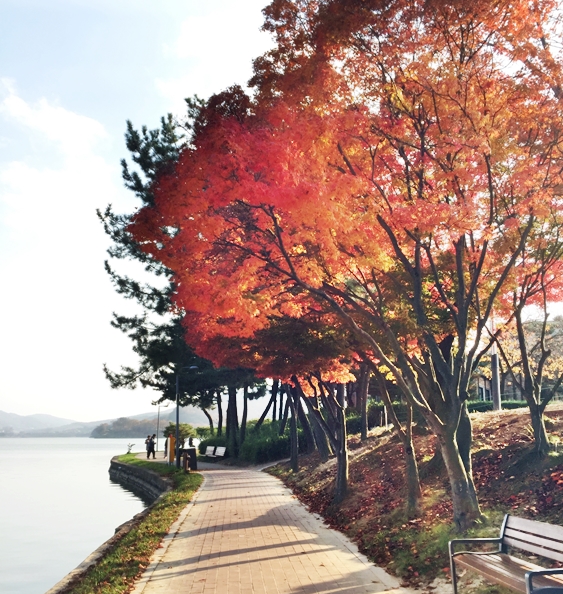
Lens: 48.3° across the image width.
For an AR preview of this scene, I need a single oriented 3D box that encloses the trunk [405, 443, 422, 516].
[{"bbox_3d":[2.156,3.025,10.444,0.200,1.184,0.200,0,-12,0],"label":"trunk"}]

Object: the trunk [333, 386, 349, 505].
[{"bbox_3d":[1.300,3.183,13.765,0.260,2.518,0.260,0,-12,0],"label":"trunk"}]

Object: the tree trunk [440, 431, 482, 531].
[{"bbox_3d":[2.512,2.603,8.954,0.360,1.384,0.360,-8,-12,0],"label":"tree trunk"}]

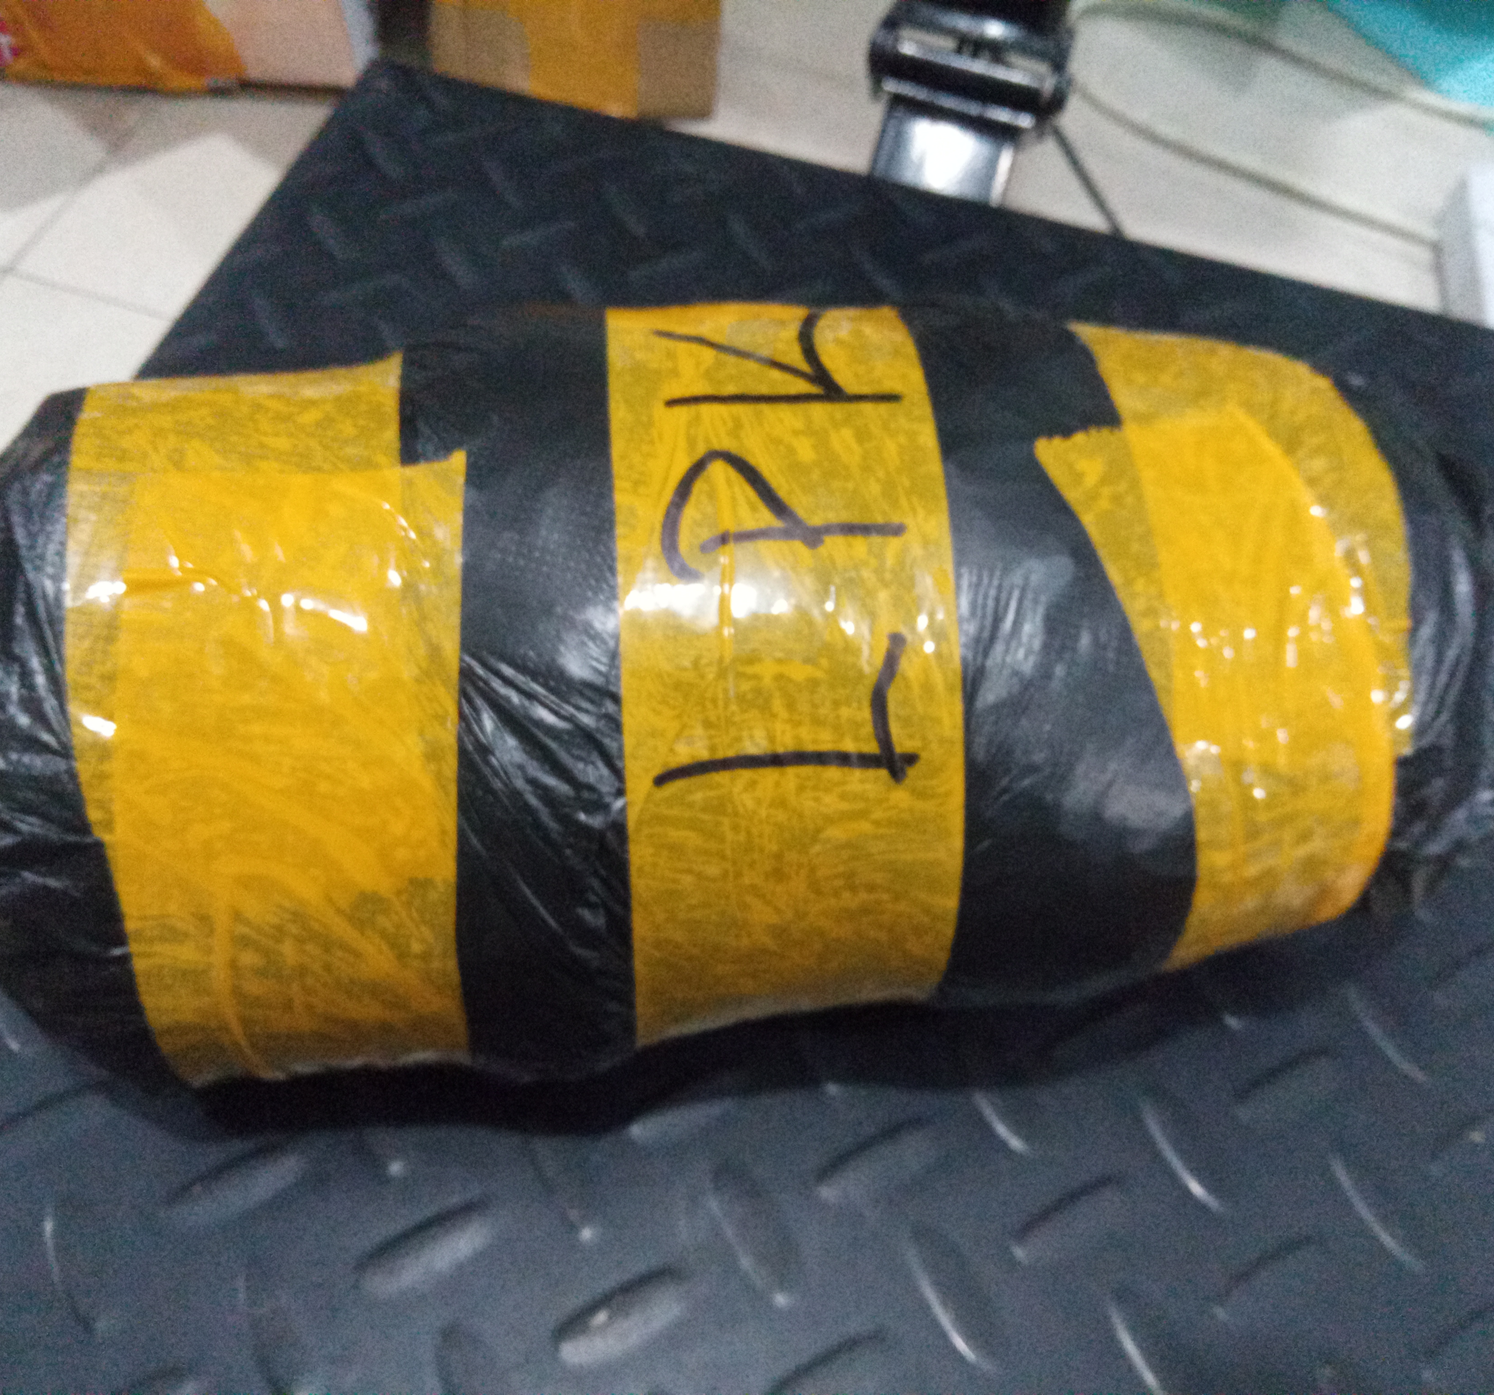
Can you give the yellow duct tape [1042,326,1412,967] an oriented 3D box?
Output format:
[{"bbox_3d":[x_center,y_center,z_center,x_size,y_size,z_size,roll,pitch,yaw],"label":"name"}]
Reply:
[{"bbox_3d":[0.069,-0.006,0.266,0.048,0.107,0.107,-4,57,-8],"label":"yellow duct tape"}]

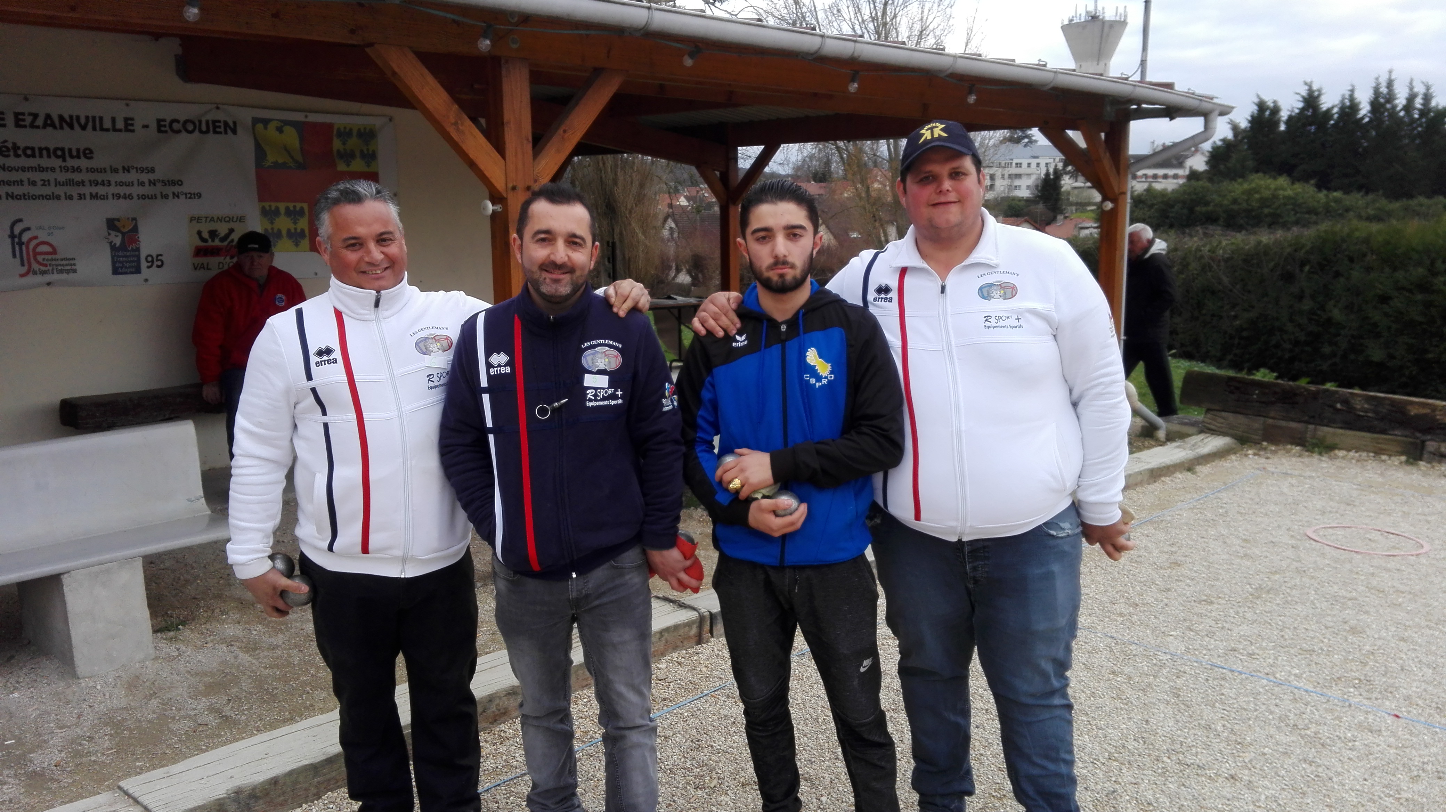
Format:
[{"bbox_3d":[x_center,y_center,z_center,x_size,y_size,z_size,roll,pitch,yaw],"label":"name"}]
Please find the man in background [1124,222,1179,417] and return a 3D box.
[{"bbox_3d":[3.226,-0.601,8.201,0.620,1.690,0.560,-7,12,-31],"label":"man in background"}]

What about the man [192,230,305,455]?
[{"bbox_3d":[-2.381,-0.242,5.451,0.640,1.340,0.800,-6,12,-30],"label":"man"}]

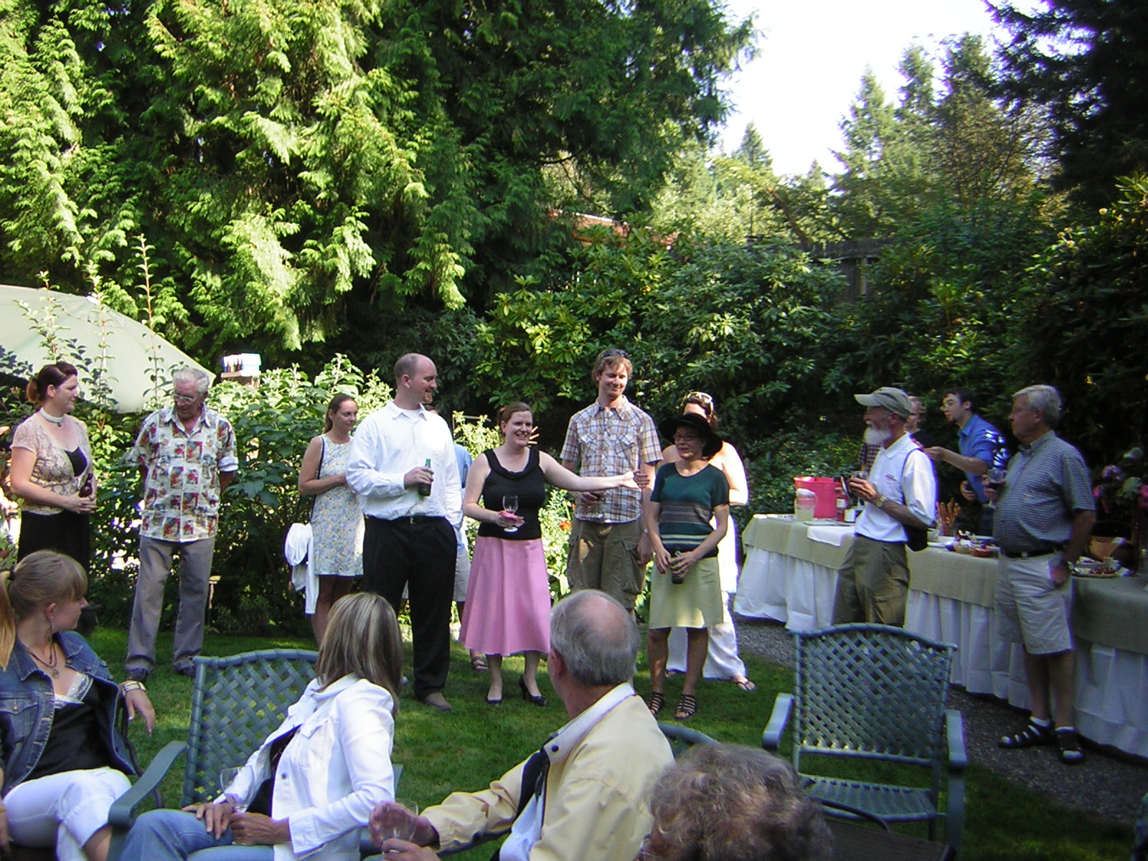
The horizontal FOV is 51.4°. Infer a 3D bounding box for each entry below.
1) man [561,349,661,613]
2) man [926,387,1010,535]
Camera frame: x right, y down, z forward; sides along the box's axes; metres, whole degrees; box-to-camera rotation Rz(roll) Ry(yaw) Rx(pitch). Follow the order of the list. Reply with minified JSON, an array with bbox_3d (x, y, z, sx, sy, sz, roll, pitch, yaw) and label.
[{"bbox_3d":[0.211,0.522,6.600,0.570,1.900,0.400,2,3,10],"label":"man"},{"bbox_3d":[2.550,0.600,7.650,0.620,1.750,0.520,1,1,-22],"label":"man"}]

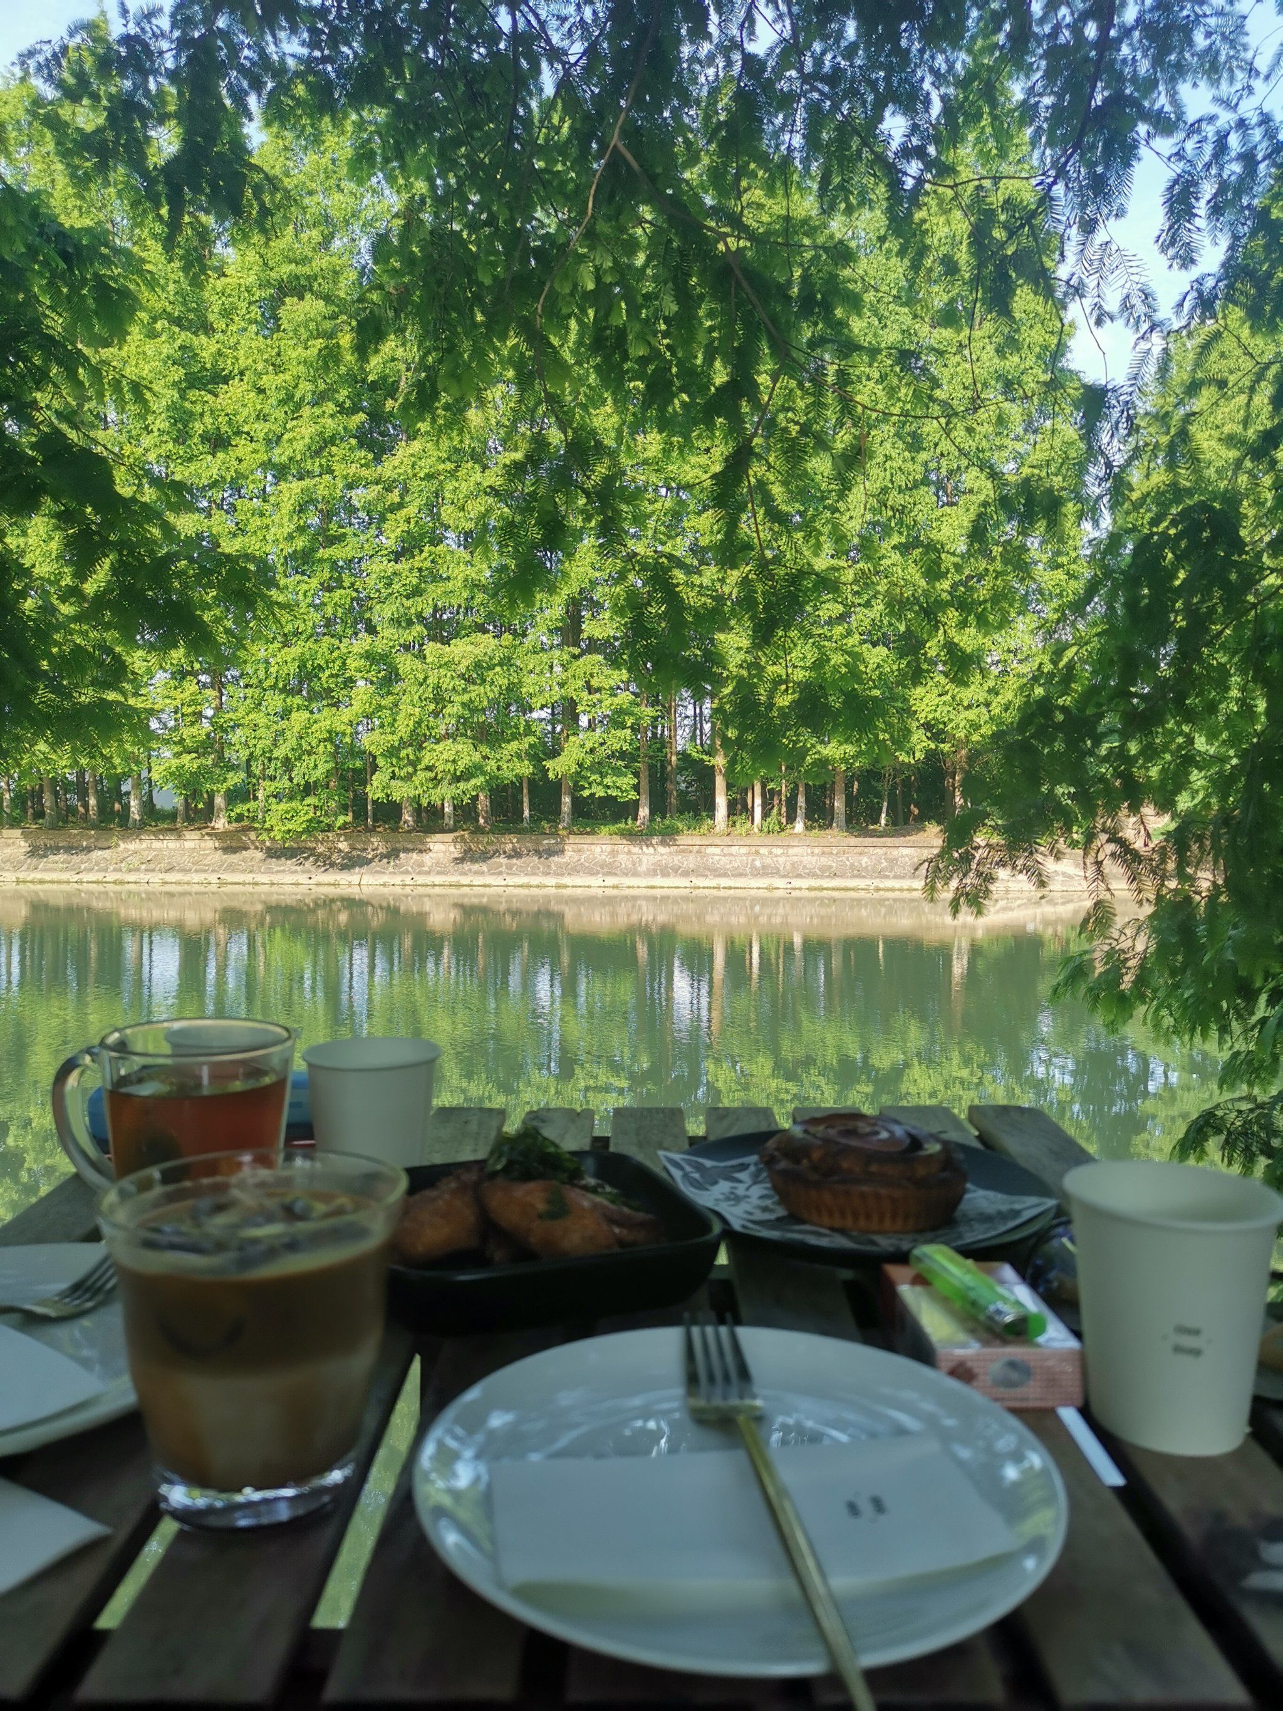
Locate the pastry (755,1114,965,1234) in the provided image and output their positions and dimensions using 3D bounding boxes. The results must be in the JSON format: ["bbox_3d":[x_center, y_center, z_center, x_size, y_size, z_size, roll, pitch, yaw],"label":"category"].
[{"bbox_3d":[0.116,0.159,0.695,0.106,0.044,0.106,0,4,0],"label":"pastry"}]

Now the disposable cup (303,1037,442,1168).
[{"bbox_3d":[-0.145,0.148,0.721,0.075,0.085,0.075,0,4,0],"label":"disposable cup"}]

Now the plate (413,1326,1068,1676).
[{"bbox_3d":[0.029,0.201,0.423,0.202,0.021,0.202,0,4,0],"label":"plate"}]

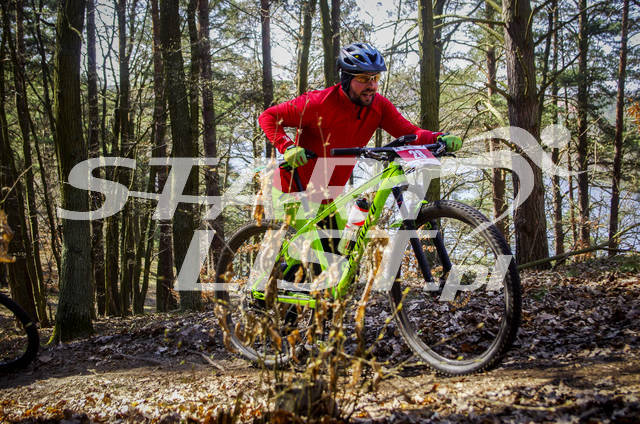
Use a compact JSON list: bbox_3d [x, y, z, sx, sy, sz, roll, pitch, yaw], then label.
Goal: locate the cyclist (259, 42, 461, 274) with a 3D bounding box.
[{"bbox_3d":[0.110,-0.030,5.200,0.700,1.630,1.030,-4,4,-33],"label":"cyclist"}]

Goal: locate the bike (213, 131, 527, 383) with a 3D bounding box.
[{"bbox_3d":[0.130,0.206,4.886,1.875,1.060,0.750,-6,-2,44],"label":"bike"}]

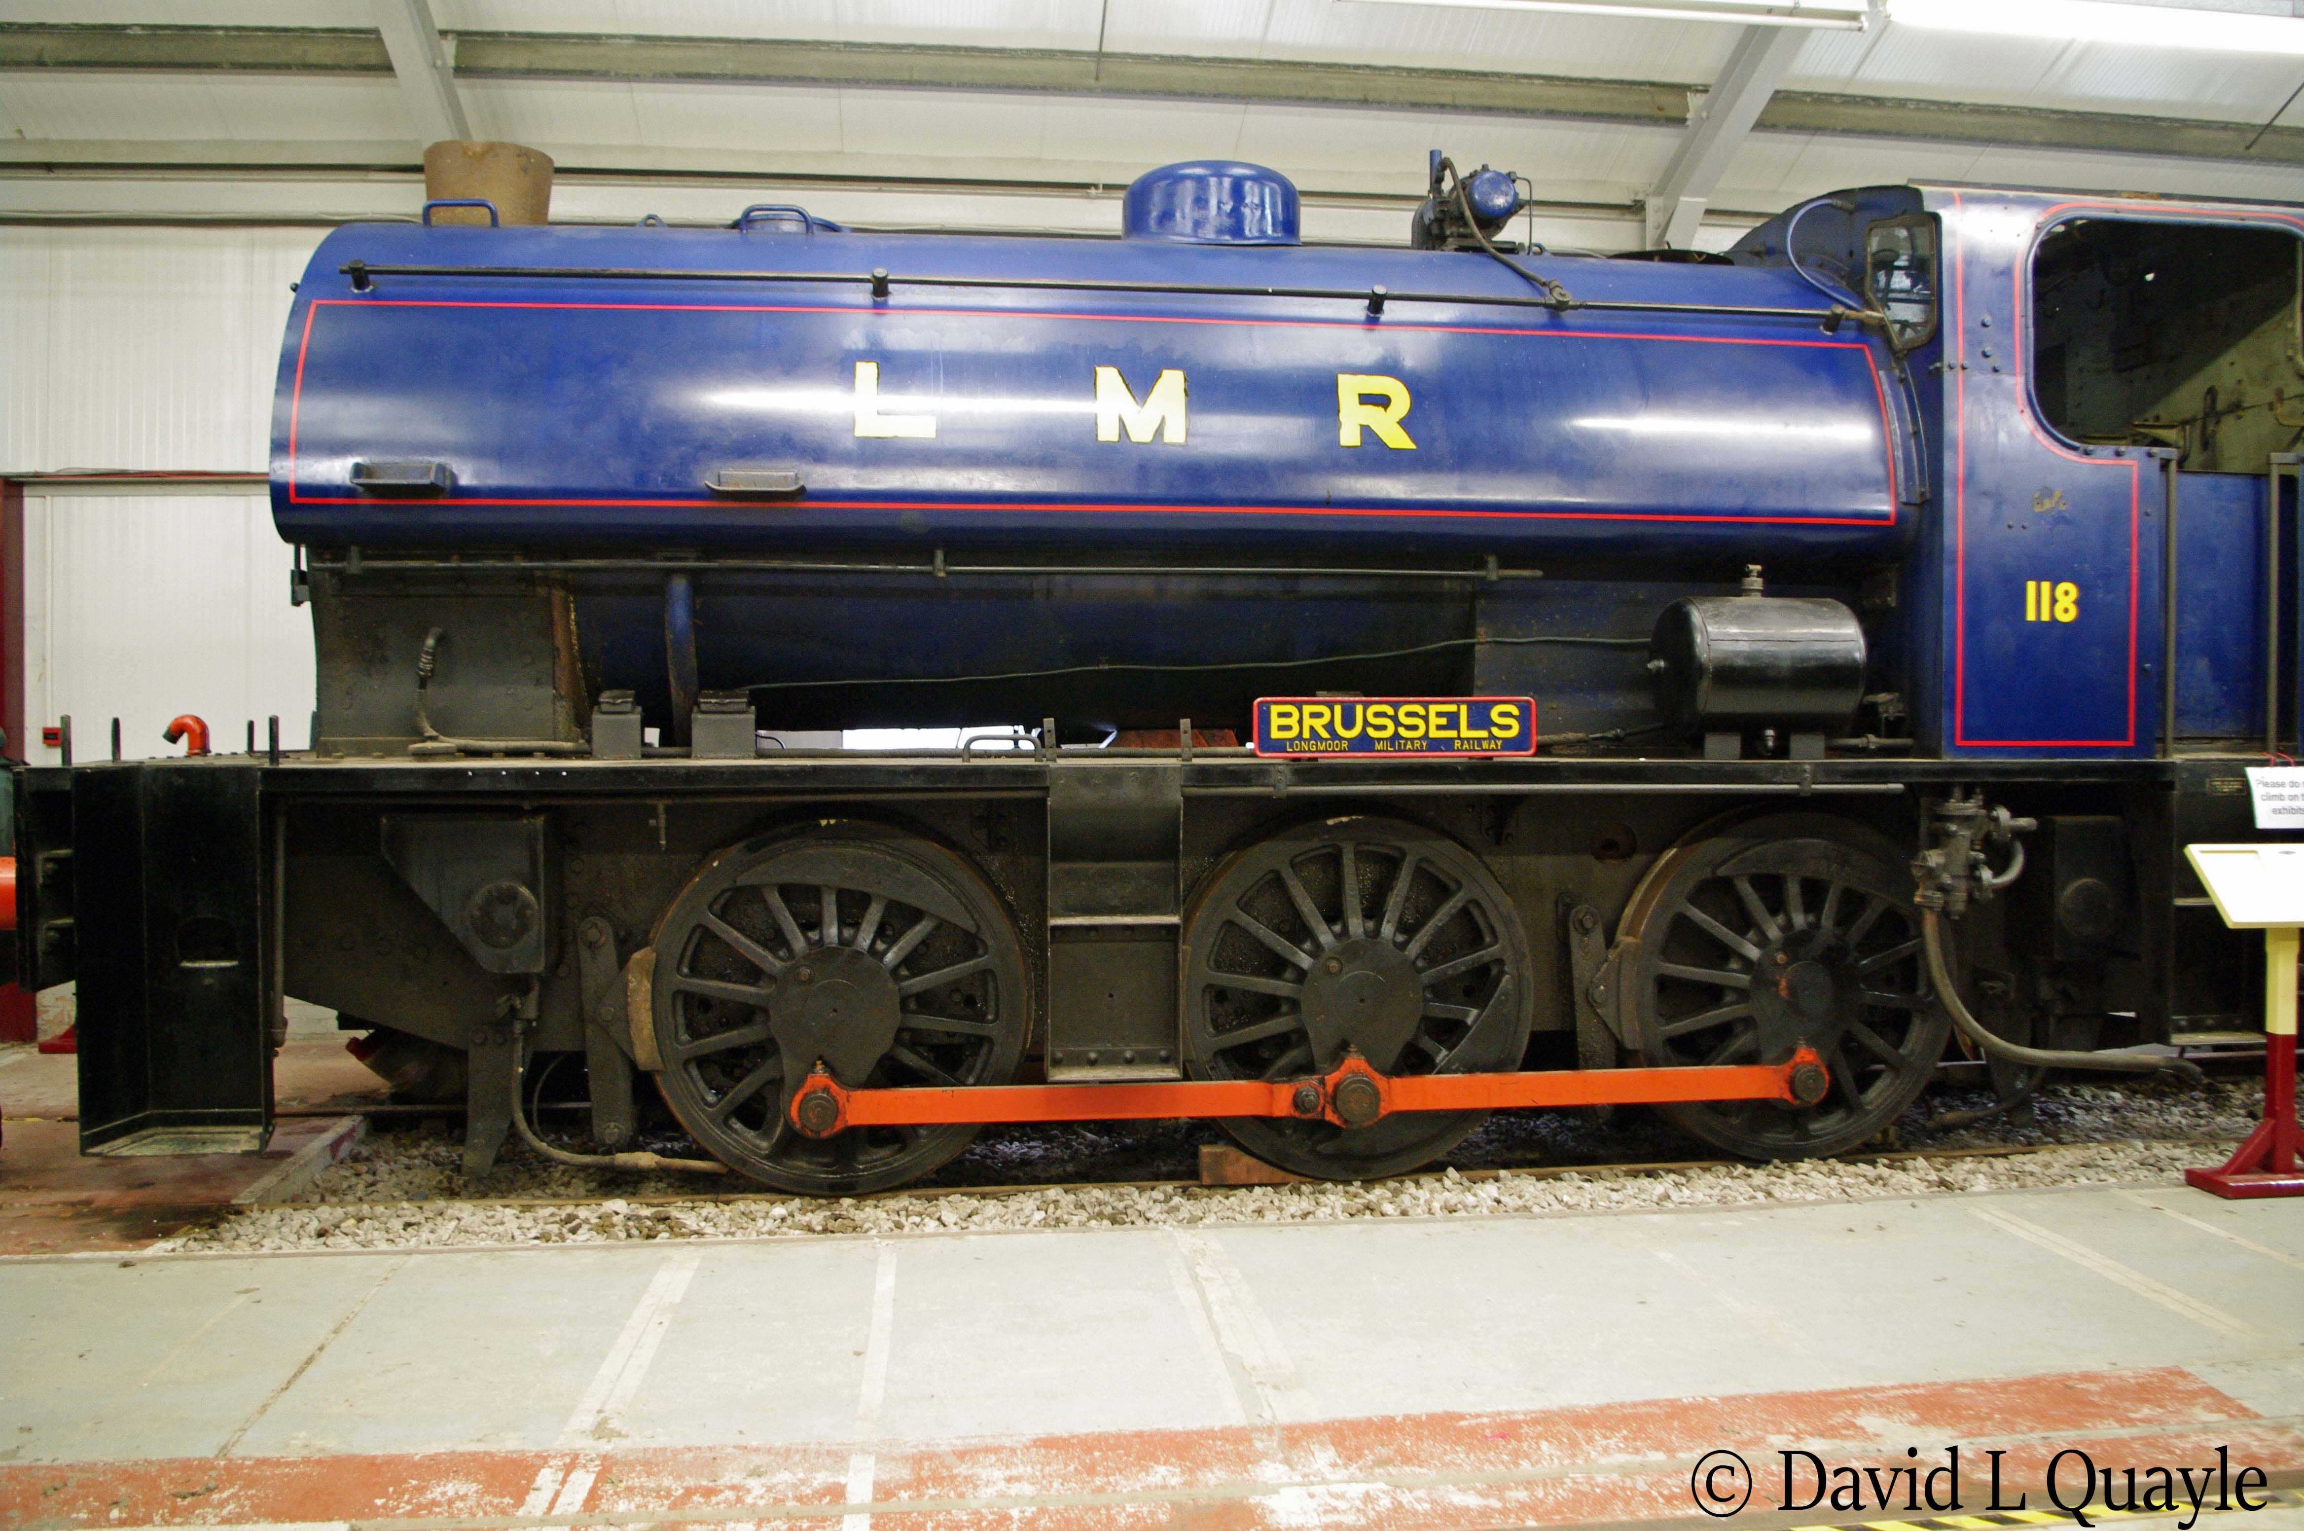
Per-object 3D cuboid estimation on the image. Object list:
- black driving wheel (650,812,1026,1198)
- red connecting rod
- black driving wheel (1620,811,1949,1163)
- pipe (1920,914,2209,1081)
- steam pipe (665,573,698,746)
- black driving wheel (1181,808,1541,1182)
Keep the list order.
[{"bbox_3d":[-1.041,0.794,5.727,1.260,1.260,0.160,0,1,-7],"label":"black driving wheel"},{"bbox_3d":[0.585,1.086,5.779,3.550,0.220,0.100,0,1,-7],"label":"red connecting rod"},{"bbox_3d":[2.273,0.781,6.143,1.260,1.260,0.160,0,1,-7],"label":"black driving wheel"},{"bbox_3d":[3.168,0.802,6.010,0.940,0.580,0.170,0,1,-7],"label":"pipe"},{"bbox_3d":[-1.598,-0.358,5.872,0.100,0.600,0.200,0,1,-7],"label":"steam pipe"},{"bbox_3d":[0.699,0.794,5.946,1.260,1.260,0.160,0,1,-7],"label":"black driving wheel"}]

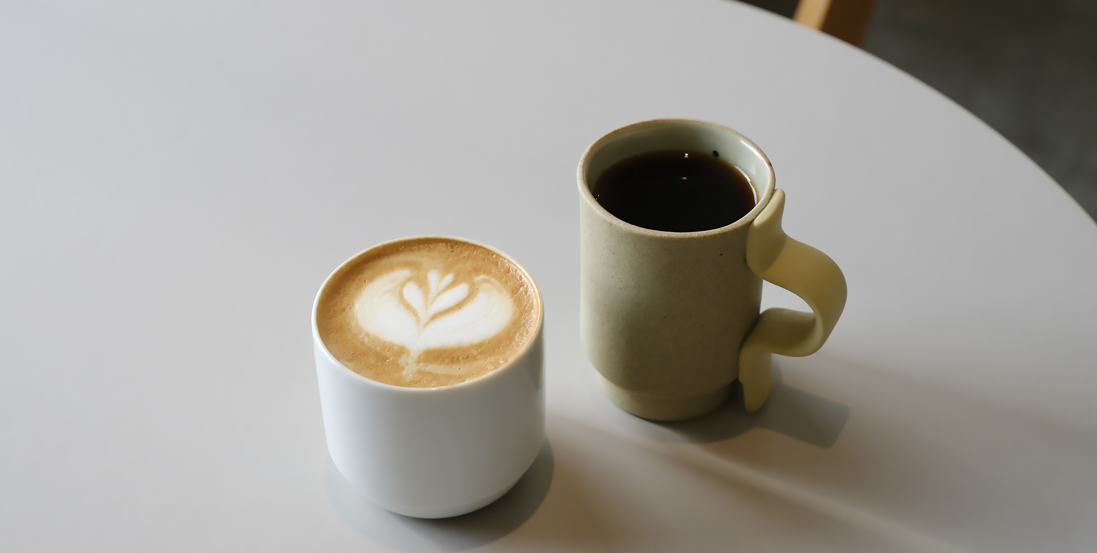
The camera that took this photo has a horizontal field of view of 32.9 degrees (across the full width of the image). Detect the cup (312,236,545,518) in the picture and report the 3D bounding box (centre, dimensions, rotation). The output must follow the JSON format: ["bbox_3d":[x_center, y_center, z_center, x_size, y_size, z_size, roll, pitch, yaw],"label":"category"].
[{"bbox_3d":[-0.044,0.040,0.702,0.085,0.074,0.085,0,41,0],"label":"cup"}]

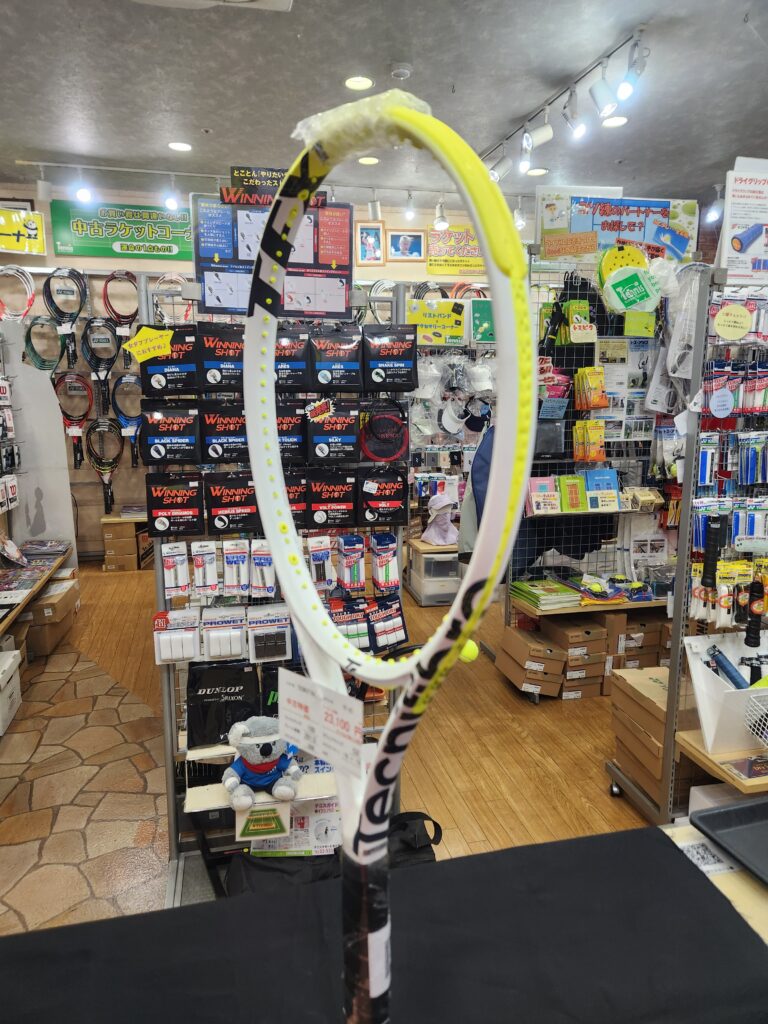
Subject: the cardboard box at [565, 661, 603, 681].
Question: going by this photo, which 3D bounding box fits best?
[{"bbox_3d":[0.828,0.633,3.043,0.178,0.102,0.295,-2,11,-13],"label":"cardboard box"}]

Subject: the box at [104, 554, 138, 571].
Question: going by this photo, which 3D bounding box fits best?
[{"bbox_3d":[-1.904,0.341,4.996,0.214,0.115,0.310,-2,11,-13],"label":"box"}]

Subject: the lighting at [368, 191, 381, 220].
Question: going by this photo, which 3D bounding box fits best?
[{"bbox_3d":[-0.067,-2.162,4.800,0.082,0.195,0.100,-2,10,-12],"label":"lighting"}]

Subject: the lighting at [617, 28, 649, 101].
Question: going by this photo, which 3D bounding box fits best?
[{"bbox_3d":[1.045,-1.883,2.862,0.085,0.225,0.120,10,14,44],"label":"lighting"}]

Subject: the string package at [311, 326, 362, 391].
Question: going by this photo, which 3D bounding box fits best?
[{"bbox_3d":[-0.118,-0.383,1.710,0.142,0.164,0.020,-2,10,-12],"label":"string package"}]

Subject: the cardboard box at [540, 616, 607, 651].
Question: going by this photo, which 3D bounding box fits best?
[{"bbox_3d":[0.830,0.534,3.047,0.180,0.108,0.290,-3,10,-17],"label":"cardboard box"}]

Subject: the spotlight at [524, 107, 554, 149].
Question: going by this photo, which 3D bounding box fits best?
[{"bbox_3d":[0.774,-1.928,3.420,0.150,0.190,0.085,-2,10,-12],"label":"spotlight"}]

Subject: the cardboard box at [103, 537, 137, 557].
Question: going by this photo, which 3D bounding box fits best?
[{"bbox_3d":[-1.901,0.227,4.974,0.213,0.117,0.310,-2,11,-13],"label":"cardboard box"}]

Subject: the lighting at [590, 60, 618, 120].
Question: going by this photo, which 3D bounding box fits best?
[{"bbox_3d":[1.001,-1.927,3.103,0.120,0.200,0.095,4,11,21],"label":"lighting"}]

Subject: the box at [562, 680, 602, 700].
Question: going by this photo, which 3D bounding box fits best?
[{"bbox_3d":[0.818,0.730,3.059,0.178,0.095,0.295,-2,11,-13],"label":"box"}]

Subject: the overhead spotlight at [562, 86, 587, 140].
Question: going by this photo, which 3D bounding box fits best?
[{"bbox_3d":[0.943,-1.977,3.367,0.080,0.195,0.100,-9,14,-41],"label":"overhead spotlight"}]

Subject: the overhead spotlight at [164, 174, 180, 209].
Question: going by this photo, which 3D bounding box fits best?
[{"bbox_3d":[-1.349,-2.036,4.342,0.095,0.213,0.110,-2,11,-13],"label":"overhead spotlight"}]

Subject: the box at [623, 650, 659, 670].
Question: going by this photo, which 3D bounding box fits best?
[{"bbox_3d":[1.278,0.733,3.619,0.213,0.114,0.310,-2,11,-13],"label":"box"}]

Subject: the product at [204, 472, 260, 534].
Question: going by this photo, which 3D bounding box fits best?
[{"bbox_3d":[-0.368,-0.021,1.652,0.131,0.149,0.022,-2,10,-15],"label":"product"}]

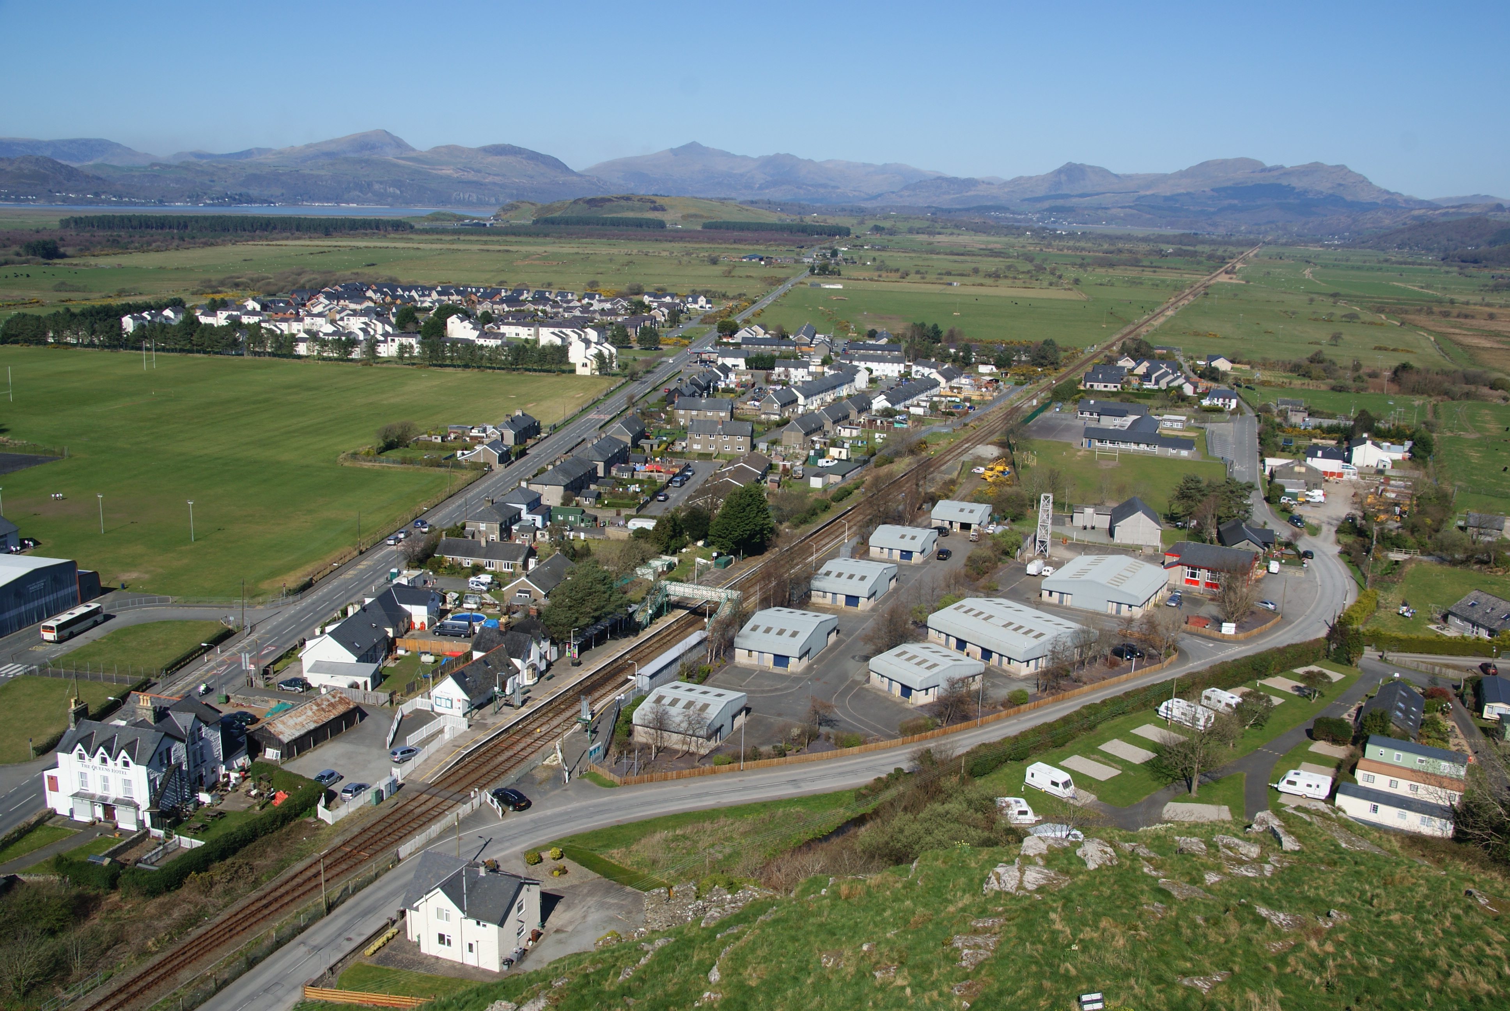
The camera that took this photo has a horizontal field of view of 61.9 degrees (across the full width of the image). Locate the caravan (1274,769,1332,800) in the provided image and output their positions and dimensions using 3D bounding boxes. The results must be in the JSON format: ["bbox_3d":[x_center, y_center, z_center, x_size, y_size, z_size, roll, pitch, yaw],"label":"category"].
[{"bbox_3d":[67.140,34.210,154.890,6.450,2.600,2.280,8,15,27],"label":"caravan"}]

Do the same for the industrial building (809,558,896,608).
[{"bbox_3d":[17.067,12.465,213.988,10.050,4.900,17.800,7,14,21],"label":"industrial building"}]

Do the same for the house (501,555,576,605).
[{"bbox_3d":[-35.364,12.256,208.496,7.400,4.900,15.200,5,14,11],"label":"house"}]

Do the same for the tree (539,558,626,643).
[{"bbox_3d":[-27.950,15.300,206.340,12.500,10.500,12.500,1,13,0],"label":"tree"}]

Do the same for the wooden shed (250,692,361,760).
[{"bbox_3d":[-54.173,26.076,151.871,6.100,3.650,12.500,8,15,24],"label":"wooden shed"}]

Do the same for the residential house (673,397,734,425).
[{"bbox_3d":[-14.451,-27.439,370.188,16.800,8.000,7.800,4,14,11],"label":"residential house"}]

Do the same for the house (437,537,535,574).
[{"bbox_3d":[-51.420,9.210,240.900,17.800,5.000,7.200,4,14,11],"label":"house"}]

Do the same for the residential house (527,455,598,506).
[{"bbox_3d":[-42.015,-5.897,278.244,8.000,7.200,22.400,5,14,10],"label":"residential house"}]

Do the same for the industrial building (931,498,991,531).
[{"bbox_3d":[43.666,1.724,265.345,10.000,4.400,12.900,7,14,21],"label":"industrial building"}]

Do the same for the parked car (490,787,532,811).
[{"bbox_3d":[-26.256,31.745,136.053,4.200,1.470,1.760,15,19,43],"label":"parked car"}]

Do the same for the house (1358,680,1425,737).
[{"bbox_3d":[81.940,26.929,161.847,7.100,4.500,16.400,9,15,28],"label":"house"}]

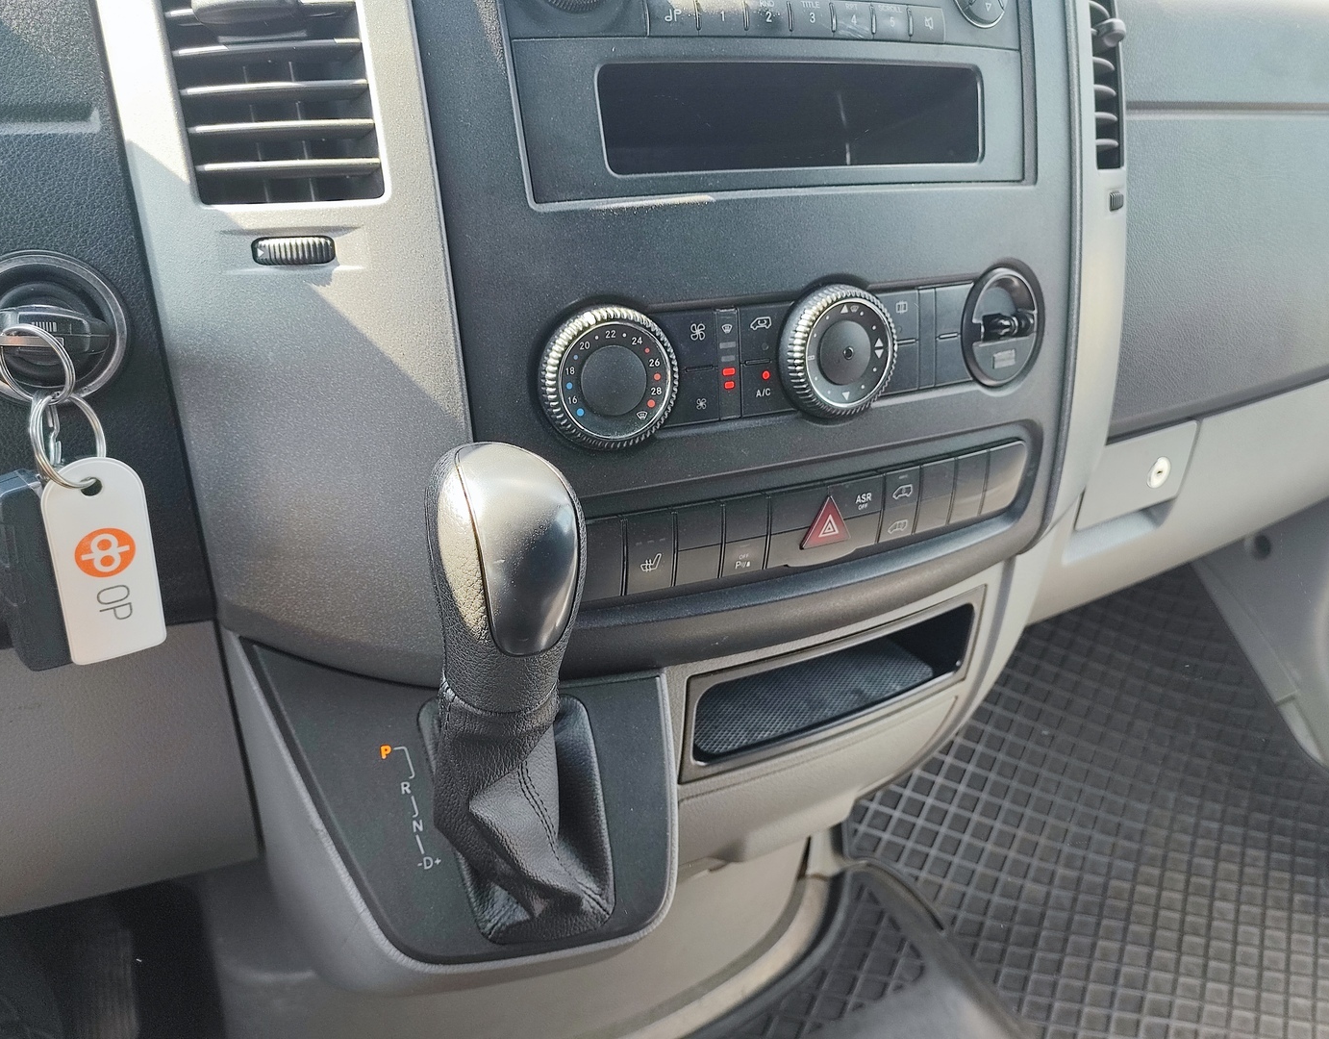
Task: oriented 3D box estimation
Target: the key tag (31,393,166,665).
[{"bbox_3d":[-0.169,0.003,0.298,0.027,0.085,0.021,-16,35,-38],"label":"key tag"}]

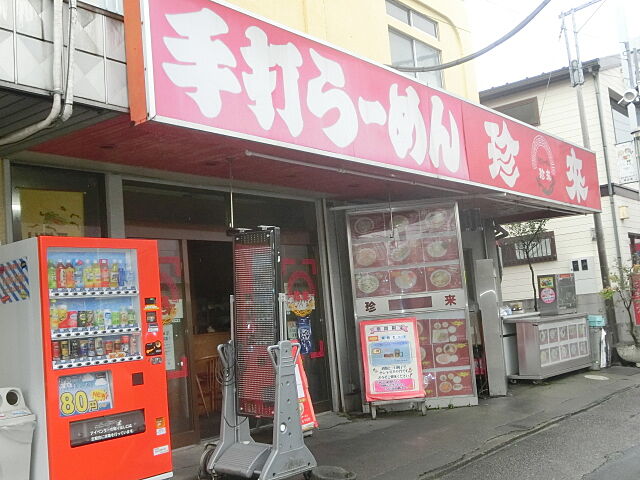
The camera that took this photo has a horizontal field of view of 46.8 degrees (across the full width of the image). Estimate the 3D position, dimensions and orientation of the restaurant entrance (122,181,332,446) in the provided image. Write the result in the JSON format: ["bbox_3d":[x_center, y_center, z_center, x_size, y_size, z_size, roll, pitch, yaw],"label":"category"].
[{"bbox_3d":[-0.878,0.751,7.912,0.200,2.524,2.850,-9,-8,37],"label":"restaurant entrance"}]

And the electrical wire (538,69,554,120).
[{"bbox_3d":[4.098,-2.619,13.410,0.315,0.872,0.060,-9,-8,37],"label":"electrical wire"}]

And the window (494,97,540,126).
[{"bbox_3d":[3.709,-2.348,14.202,1.050,0.575,0.100,-9,-8,37],"label":"window"}]

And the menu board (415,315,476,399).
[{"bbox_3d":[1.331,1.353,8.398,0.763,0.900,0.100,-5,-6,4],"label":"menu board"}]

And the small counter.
[{"bbox_3d":[3.281,1.547,10.645,0.600,0.815,1.643,-10,-8,41],"label":"small counter"}]

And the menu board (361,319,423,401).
[{"bbox_3d":[0.780,1.283,7.959,0.624,0.839,0.080,-6,-6,8],"label":"menu board"}]

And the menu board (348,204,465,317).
[{"bbox_3d":[0.992,0.246,8.533,1.251,1.238,0.100,-5,-6,4],"label":"menu board"}]

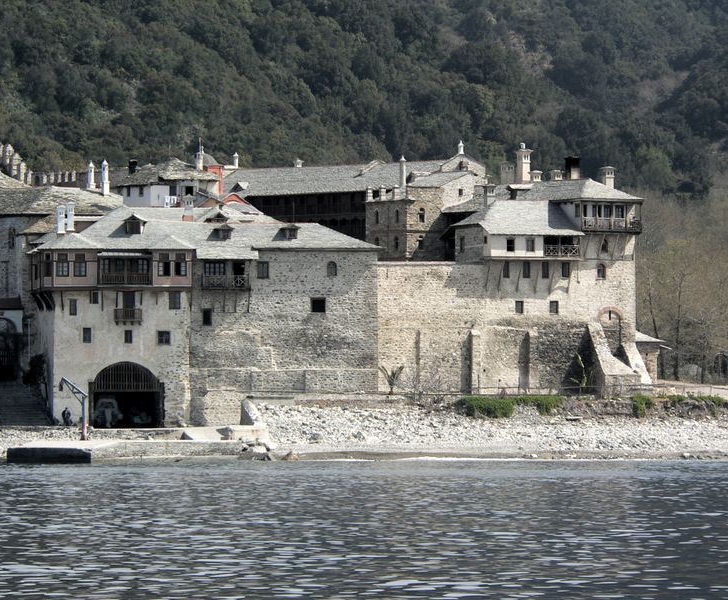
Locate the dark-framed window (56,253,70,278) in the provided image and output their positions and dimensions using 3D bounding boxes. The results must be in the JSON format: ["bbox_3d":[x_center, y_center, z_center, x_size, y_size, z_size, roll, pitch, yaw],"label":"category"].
[{"bbox_3d":[-25.856,-3.055,519.000,1.200,2.050,0.200,0,-1,1],"label":"dark-framed window"}]

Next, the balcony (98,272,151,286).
[{"bbox_3d":[-19.694,-1.743,496.000,4.200,1.000,0.150,0,-1,-9],"label":"balcony"}]

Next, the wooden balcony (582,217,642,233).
[{"bbox_3d":[20.702,-6.265,502.500,5.400,1.350,1.300,0,-1,-25],"label":"wooden balcony"}]

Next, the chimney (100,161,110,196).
[{"bbox_3d":[-22.113,-10.394,516.000,0.750,3.000,0.750,0,-1,-10],"label":"chimney"}]

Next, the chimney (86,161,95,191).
[{"bbox_3d":[-23.487,-10.692,518.000,0.650,2.550,0.650,0,-1,-10],"label":"chimney"}]

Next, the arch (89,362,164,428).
[{"bbox_3d":[-20.490,8.239,520.400,6.550,5.700,0.900,0,-1,1],"label":"arch"}]

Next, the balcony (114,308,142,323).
[{"bbox_3d":[-20.286,1.378,519.600,2.400,1.300,0.900,0,-1,1],"label":"balcony"}]

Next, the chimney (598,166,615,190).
[{"bbox_3d":[20.383,-10.297,507.000,1.000,1.900,1.000,0,-1,-25],"label":"chimney"}]

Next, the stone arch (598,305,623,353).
[{"bbox_3d":[21.577,2.670,528.000,2.300,4.150,0.600,0,-1,-27],"label":"stone arch"}]

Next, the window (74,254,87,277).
[{"bbox_3d":[-23.289,-2.834,495.500,1.000,1.750,0.200,0,-1,-9],"label":"window"}]

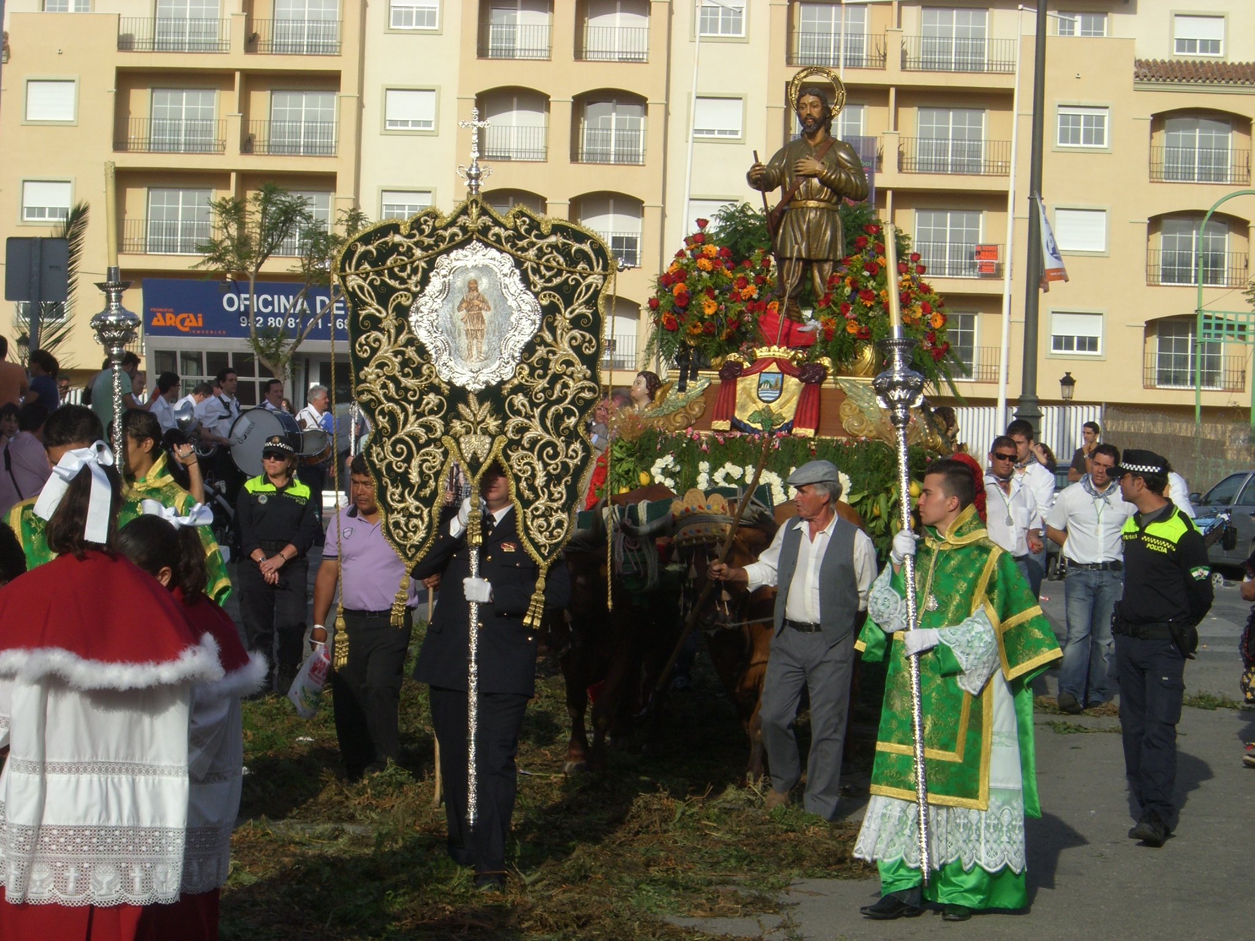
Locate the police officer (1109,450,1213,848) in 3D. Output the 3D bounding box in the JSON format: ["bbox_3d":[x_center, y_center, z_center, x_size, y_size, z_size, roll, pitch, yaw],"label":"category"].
[{"bbox_3d":[2.467,0.822,15.750,0.550,1.810,0.420,2,0,38],"label":"police officer"}]

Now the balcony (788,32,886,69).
[{"bbox_3d":[6.045,-12.054,98.227,2.810,1.040,0.900,2,0,5],"label":"balcony"}]

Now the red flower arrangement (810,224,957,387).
[{"bbox_3d":[1.565,-1.008,20.800,0.880,0.980,0.800,2,1,0],"label":"red flower arrangement"}]

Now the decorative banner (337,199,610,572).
[{"bbox_3d":[-0.584,-0.324,13.000,1.040,1.410,0.120,0,1,0],"label":"decorative banner"}]

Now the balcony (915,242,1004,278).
[{"bbox_3d":[9.309,-6.016,97.935,3.090,1.040,0.900,2,0,5],"label":"balcony"}]

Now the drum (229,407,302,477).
[{"bbox_3d":[-3.287,-0.254,31.000,0.635,0.635,0.310,3,1,34],"label":"drum"}]

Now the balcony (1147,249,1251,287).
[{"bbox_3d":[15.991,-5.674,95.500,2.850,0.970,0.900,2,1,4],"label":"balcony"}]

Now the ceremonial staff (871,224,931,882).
[{"bbox_3d":[1.052,0.315,12.800,0.190,2.483,0.190,-3,1,17],"label":"ceremonial staff"}]

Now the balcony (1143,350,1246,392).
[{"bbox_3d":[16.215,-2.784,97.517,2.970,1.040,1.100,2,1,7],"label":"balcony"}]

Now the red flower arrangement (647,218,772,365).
[{"bbox_3d":[0.539,-1.171,22.300,0.800,0.920,0.700,2,0,5],"label":"red flower arrangement"}]

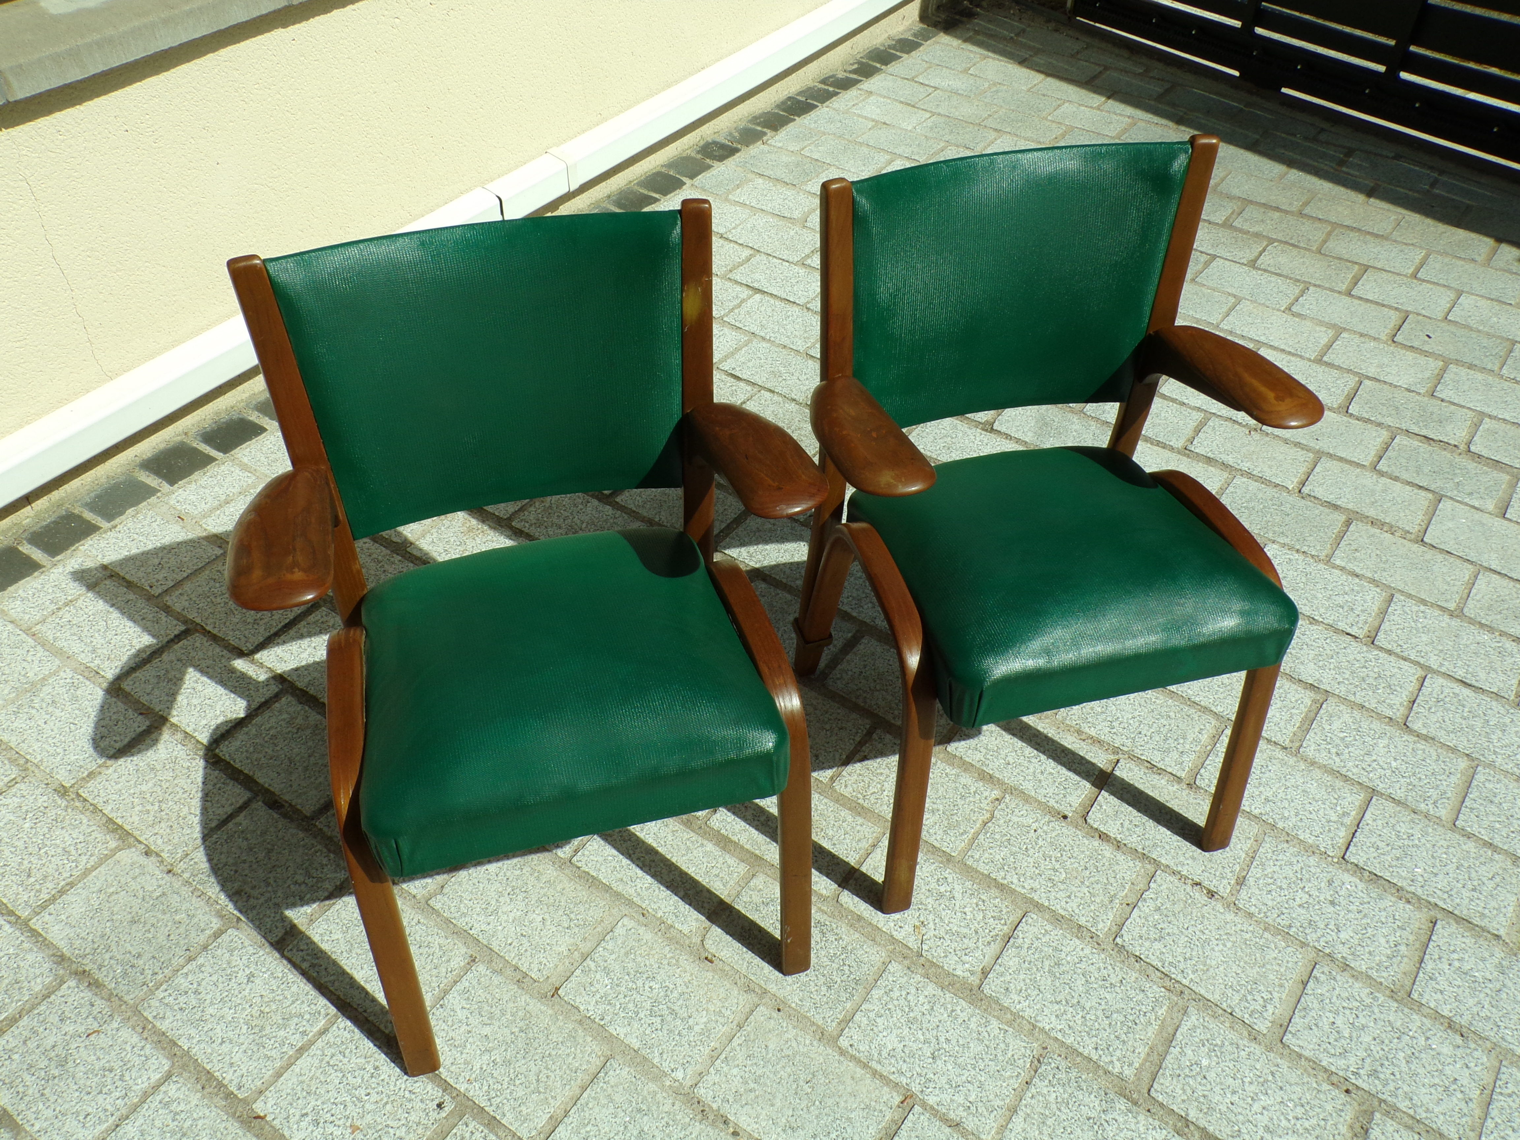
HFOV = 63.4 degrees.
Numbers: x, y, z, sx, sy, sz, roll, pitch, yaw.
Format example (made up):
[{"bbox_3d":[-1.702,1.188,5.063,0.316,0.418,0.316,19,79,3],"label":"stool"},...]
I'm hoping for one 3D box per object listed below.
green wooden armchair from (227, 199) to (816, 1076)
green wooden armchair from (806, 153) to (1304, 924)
[{"bbox_3d":[-0.227,0.091,1.375,0.613,0.798,0.513,-11,45,-13],"label":"green wooden armchair"},{"bbox_3d":[0.372,-0.041,1.534,0.602,0.798,0.513,-8,45,-11],"label":"green wooden armchair"}]

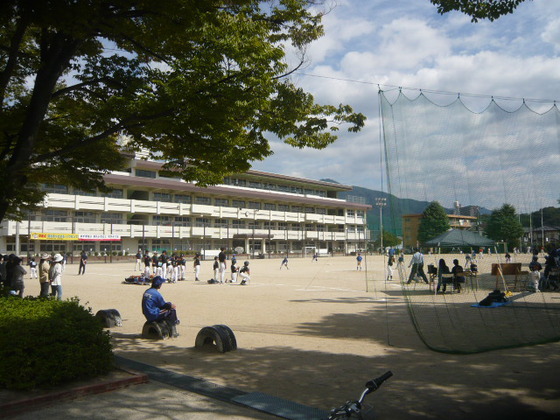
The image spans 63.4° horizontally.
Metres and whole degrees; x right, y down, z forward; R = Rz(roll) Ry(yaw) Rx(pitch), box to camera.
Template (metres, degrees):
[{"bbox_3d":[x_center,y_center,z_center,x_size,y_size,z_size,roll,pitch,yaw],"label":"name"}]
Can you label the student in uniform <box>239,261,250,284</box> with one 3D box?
[{"bbox_3d":[-1.646,2.935,21.305,0.550,1.120,0.450,1,-5,-12],"label":"student in uniform"}]

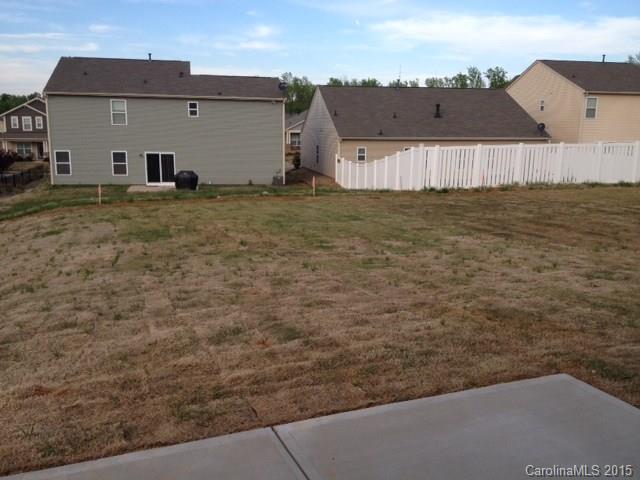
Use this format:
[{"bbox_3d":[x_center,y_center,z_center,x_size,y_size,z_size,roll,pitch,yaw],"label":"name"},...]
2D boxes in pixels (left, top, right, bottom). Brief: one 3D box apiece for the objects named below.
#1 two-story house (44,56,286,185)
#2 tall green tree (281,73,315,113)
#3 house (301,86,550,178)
[{"bbox_3d":[-11.191,-9.118,48.982,15.500,8.690,12.970,-1,10,-11],"label":"two-story house"},{"bbox_3d":[-3.684,-20.894,109.207,7.000,14.000,7.000,-1,10,-11],"label":"tall green tree"},{"bbox_3d":[7.239,-8.697,51.518,15.240,6.690,15.650,-1,10,-11],"label":"house"}]

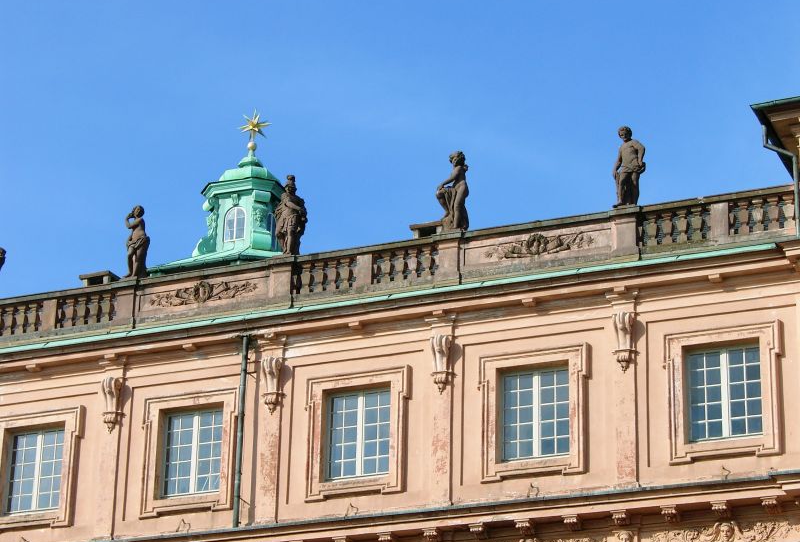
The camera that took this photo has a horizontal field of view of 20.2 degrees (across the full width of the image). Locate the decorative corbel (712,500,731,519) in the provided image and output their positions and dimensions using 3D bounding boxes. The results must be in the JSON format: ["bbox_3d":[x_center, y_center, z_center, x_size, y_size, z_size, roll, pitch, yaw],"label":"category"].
[{"bbox_3d":[6.279,4.655,43.848,0.332,0.251,0.425,-8,-24,22],"label":"decorative corbel"}]

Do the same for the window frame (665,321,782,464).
[{"bbox_3d":[6.550,2.507,45.283,2.325,2.799,0.304,-8,-24,22],"label":"window frame"}]

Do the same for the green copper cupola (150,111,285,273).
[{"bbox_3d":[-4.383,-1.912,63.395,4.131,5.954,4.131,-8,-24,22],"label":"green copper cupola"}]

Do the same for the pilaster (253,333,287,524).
[{"bbox_3d":[-2.821,3.384,48.399,0.540,4.220,0.320,-8,-23,22],"label":"pilaster"}]

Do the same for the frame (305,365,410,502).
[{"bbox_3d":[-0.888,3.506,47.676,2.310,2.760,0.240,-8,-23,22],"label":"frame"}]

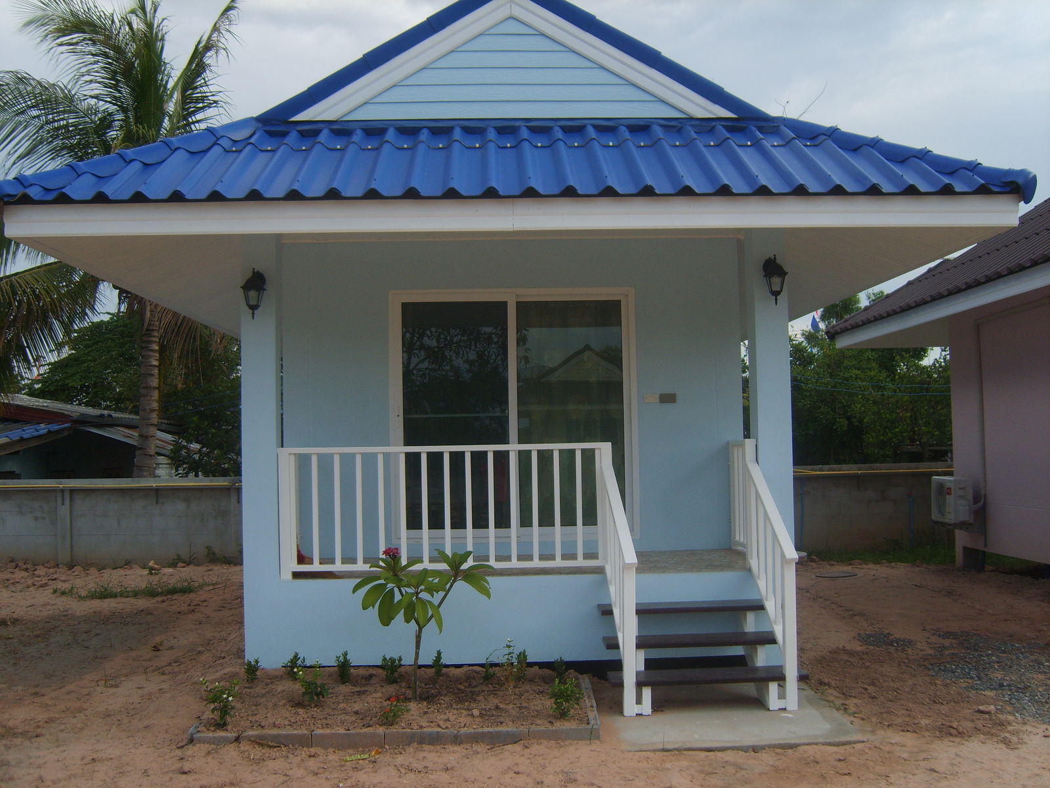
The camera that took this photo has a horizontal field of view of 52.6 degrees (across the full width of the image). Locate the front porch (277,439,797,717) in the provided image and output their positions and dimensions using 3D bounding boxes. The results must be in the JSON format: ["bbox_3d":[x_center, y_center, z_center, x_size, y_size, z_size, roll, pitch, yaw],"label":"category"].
[{"bbox_3d":[-0.024,1.146,7.300,3.205,1.607,2.123,-1,-3,-2],"label":"front porch"}]

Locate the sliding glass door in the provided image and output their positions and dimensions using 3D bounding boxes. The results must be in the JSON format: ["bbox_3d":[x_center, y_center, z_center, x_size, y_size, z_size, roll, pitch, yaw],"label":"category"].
[{"bbox_3d":[-0.084,0.149,8.422,1.872,1.921,0.100,-1,-3,-2],"label":"sliding glass door"}]

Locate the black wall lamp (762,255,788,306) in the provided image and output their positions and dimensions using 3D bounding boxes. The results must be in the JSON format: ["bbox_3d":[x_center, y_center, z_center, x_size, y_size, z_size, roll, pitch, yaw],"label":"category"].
[{"bbox_3d":[1.665,-0.753,7.097,0.170,0.338,0.225,-1,-3,-2],"label":"black wall lamp"}]

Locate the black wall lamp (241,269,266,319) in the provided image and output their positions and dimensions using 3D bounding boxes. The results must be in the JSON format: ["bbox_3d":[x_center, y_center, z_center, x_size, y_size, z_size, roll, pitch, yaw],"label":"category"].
[{"bbox_3d":[-1.775,-0.650,6.971,0.170,0.329,0.225,-1,-3,-2],"label":"black wall lamp"}]

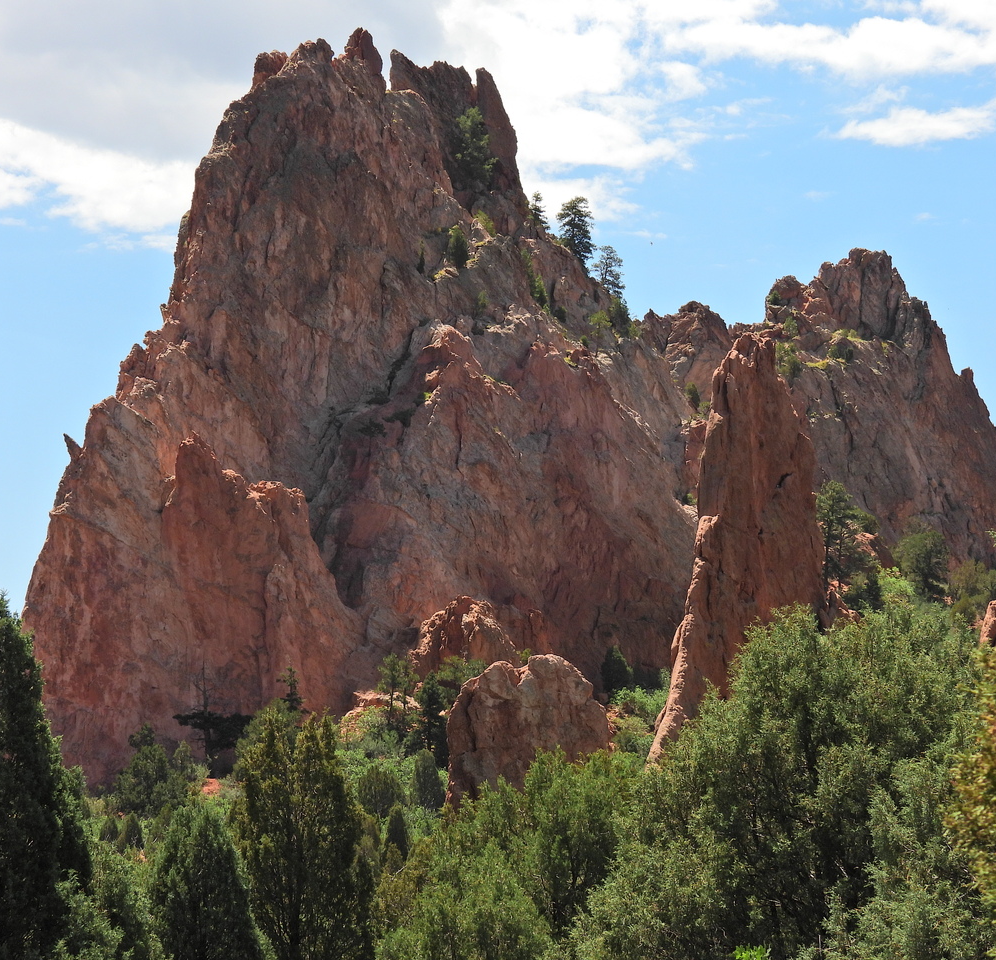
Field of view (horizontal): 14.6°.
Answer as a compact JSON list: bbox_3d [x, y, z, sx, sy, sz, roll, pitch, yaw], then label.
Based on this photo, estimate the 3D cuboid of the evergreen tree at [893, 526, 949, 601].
[{"bbox_3d":[38.680,7.770,355.000,5.030,6.490,4.780,0,-5,0],"label":"evergreen tree"}]

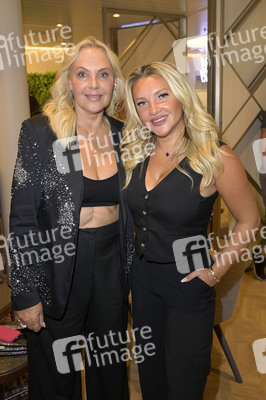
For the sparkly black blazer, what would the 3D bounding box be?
[{"bbox_3d":[-0.208,0.051,1.210,0.450,0.700,0.300,-5,11,-19],"label":"sparkly black blazer"}]

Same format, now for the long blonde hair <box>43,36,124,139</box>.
[{"bbox_3d":[-0.159,-0.360,1.140,0.260,0.330,0.250,-2,10,-6],"label":"long blonde hair"}]

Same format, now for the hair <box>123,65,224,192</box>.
[{"bbox_3d":[0.132,-0.226,1.100,0.300,0.380,0.250,-9,11,13],"label":"hair"}]

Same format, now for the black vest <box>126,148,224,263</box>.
[{"bbox_3d":[0.139,0.008,1.160,0.340,0.400,0.250,4,11,27],"label":"black vest"}]

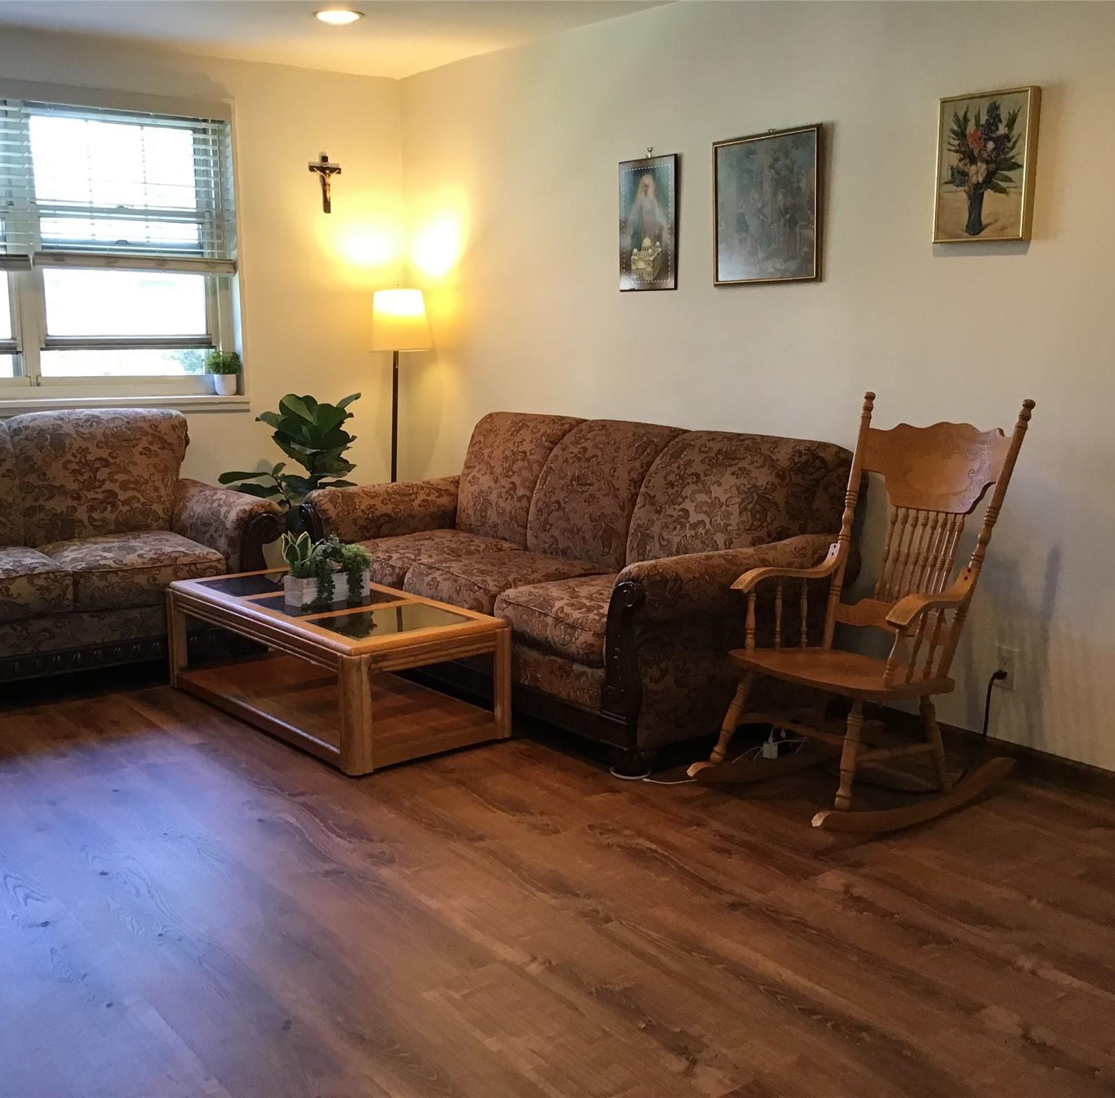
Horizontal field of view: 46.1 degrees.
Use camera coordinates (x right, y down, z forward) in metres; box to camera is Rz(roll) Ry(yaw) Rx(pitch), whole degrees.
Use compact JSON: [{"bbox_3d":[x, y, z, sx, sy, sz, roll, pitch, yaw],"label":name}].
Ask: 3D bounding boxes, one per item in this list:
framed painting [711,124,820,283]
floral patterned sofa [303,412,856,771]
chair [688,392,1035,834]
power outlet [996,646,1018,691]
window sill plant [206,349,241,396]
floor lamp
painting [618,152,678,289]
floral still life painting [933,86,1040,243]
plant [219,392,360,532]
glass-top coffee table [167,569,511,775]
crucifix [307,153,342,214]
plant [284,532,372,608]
[{"bbox_3d":[0.697,-1.125,4.361,0.030,0.481,0.476,-7,12,-36],"label":"framed painting"},{"bbox_3d":[-0.061,0.013,4.813,0.890,0.945,2.190,-7,12,-36],"label":"floral patterned sofa"},{"bbox_3d":[0.797,0.148,3.549,0.770,1.100,0.570,-7,12,-36],"label":"chair"},{"bbox_3d":[1.300,0.349,3.805,0.012,0.117,0.071,-7,12,-36],"label":"power outlet"},{"bbox_3d":[-1.501,-0.799,5.902,0.150,0.210,0.150,-7,12,-36],"label":"window sill plant"},{"bbox_3d":[-0.716,-0.460,6.059,0.285,1.460,0.285,-7,12,-36],"label":"floor lamp"},{"bbox_3d":[0.339,-1.195,4.843,0.022,0.473,0.316,-7,12,-36],"label":"painting"},{"bbox_3d":[1.199,-1.067,3.677,0.042,0.399,0.297,-7,12,-36],"label":"floral still life painting"},{"bbox_3d":[-1.144,-0.174,5.746,0.530,1.000,0.530,-7,12,-36],"label":"plant"},{"bbox_3d":[-0.770,0.364,4.442,0.600,0.376,1.250,-8,12,-39],"label":"glass-top coffee table"},{"bbox_3d":[-1.054,-1.666,5.996,0.165,0.256,0.030,-7,12,-36],"label":"crucifix"},{"bbox_3d":[-0.775,0.056,4.452,0.320,0.240,0.140,-5,11,-27],"label":"plant"}]

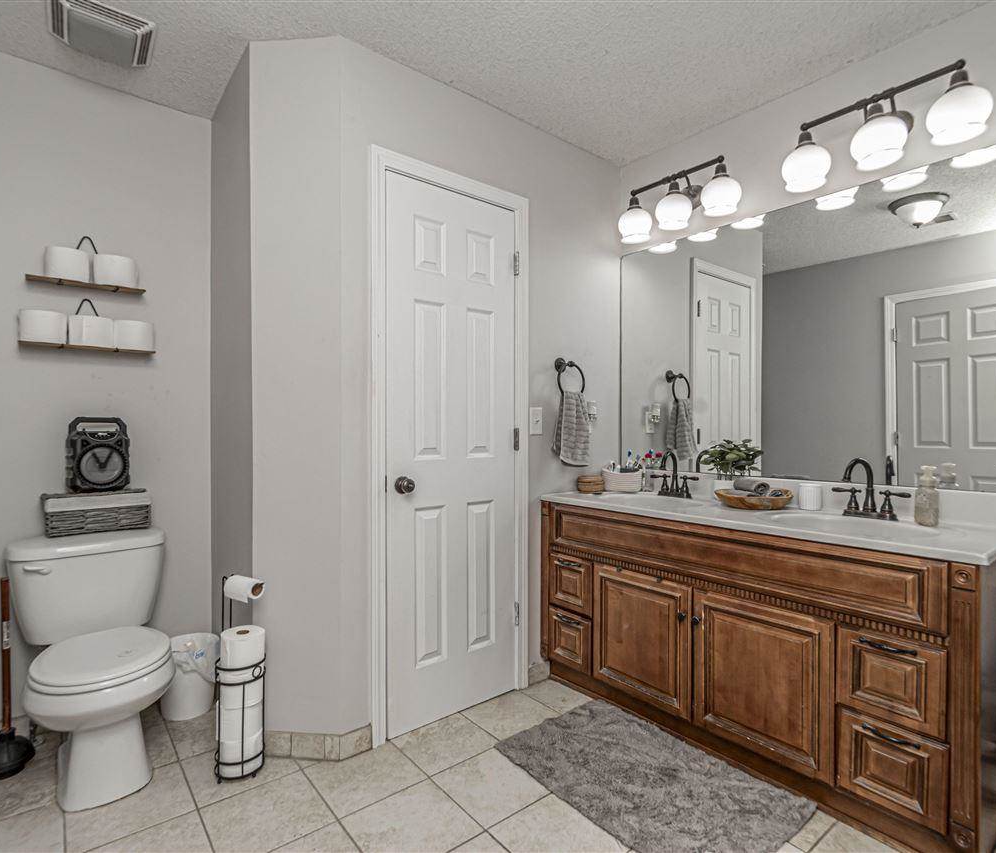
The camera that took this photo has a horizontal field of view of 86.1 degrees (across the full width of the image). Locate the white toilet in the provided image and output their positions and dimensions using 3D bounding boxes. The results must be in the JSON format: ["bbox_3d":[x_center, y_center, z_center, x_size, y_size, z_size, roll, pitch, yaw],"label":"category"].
[{"bbox_3d":[-1.340,0.762,1.776,0.450,0.718,0.690,0,0,-38],"label":"white toilet"}]

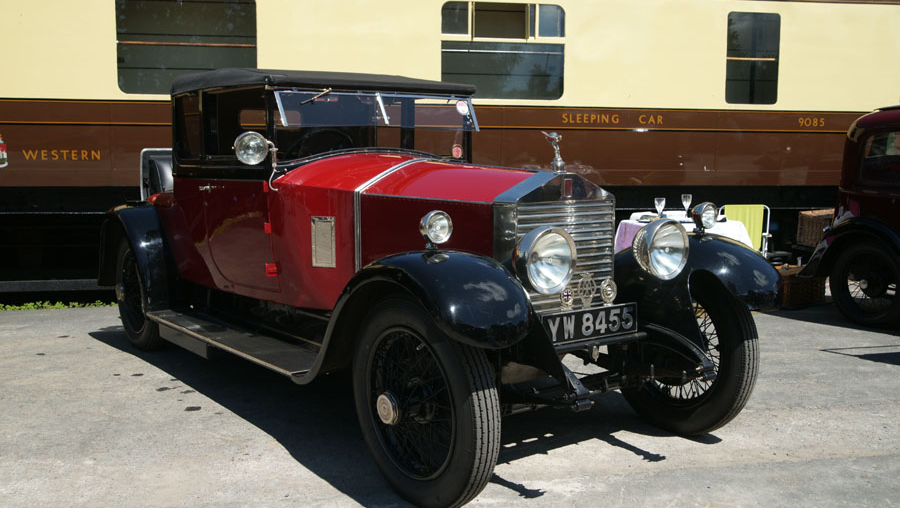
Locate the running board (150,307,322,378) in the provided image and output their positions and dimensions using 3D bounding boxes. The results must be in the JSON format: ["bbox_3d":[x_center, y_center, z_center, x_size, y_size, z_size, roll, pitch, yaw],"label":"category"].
[{"bbox_3d":[-1.160,0.457,4.705,0.310,0.050,1.960,-5,8,-36],"label":"running board"}]

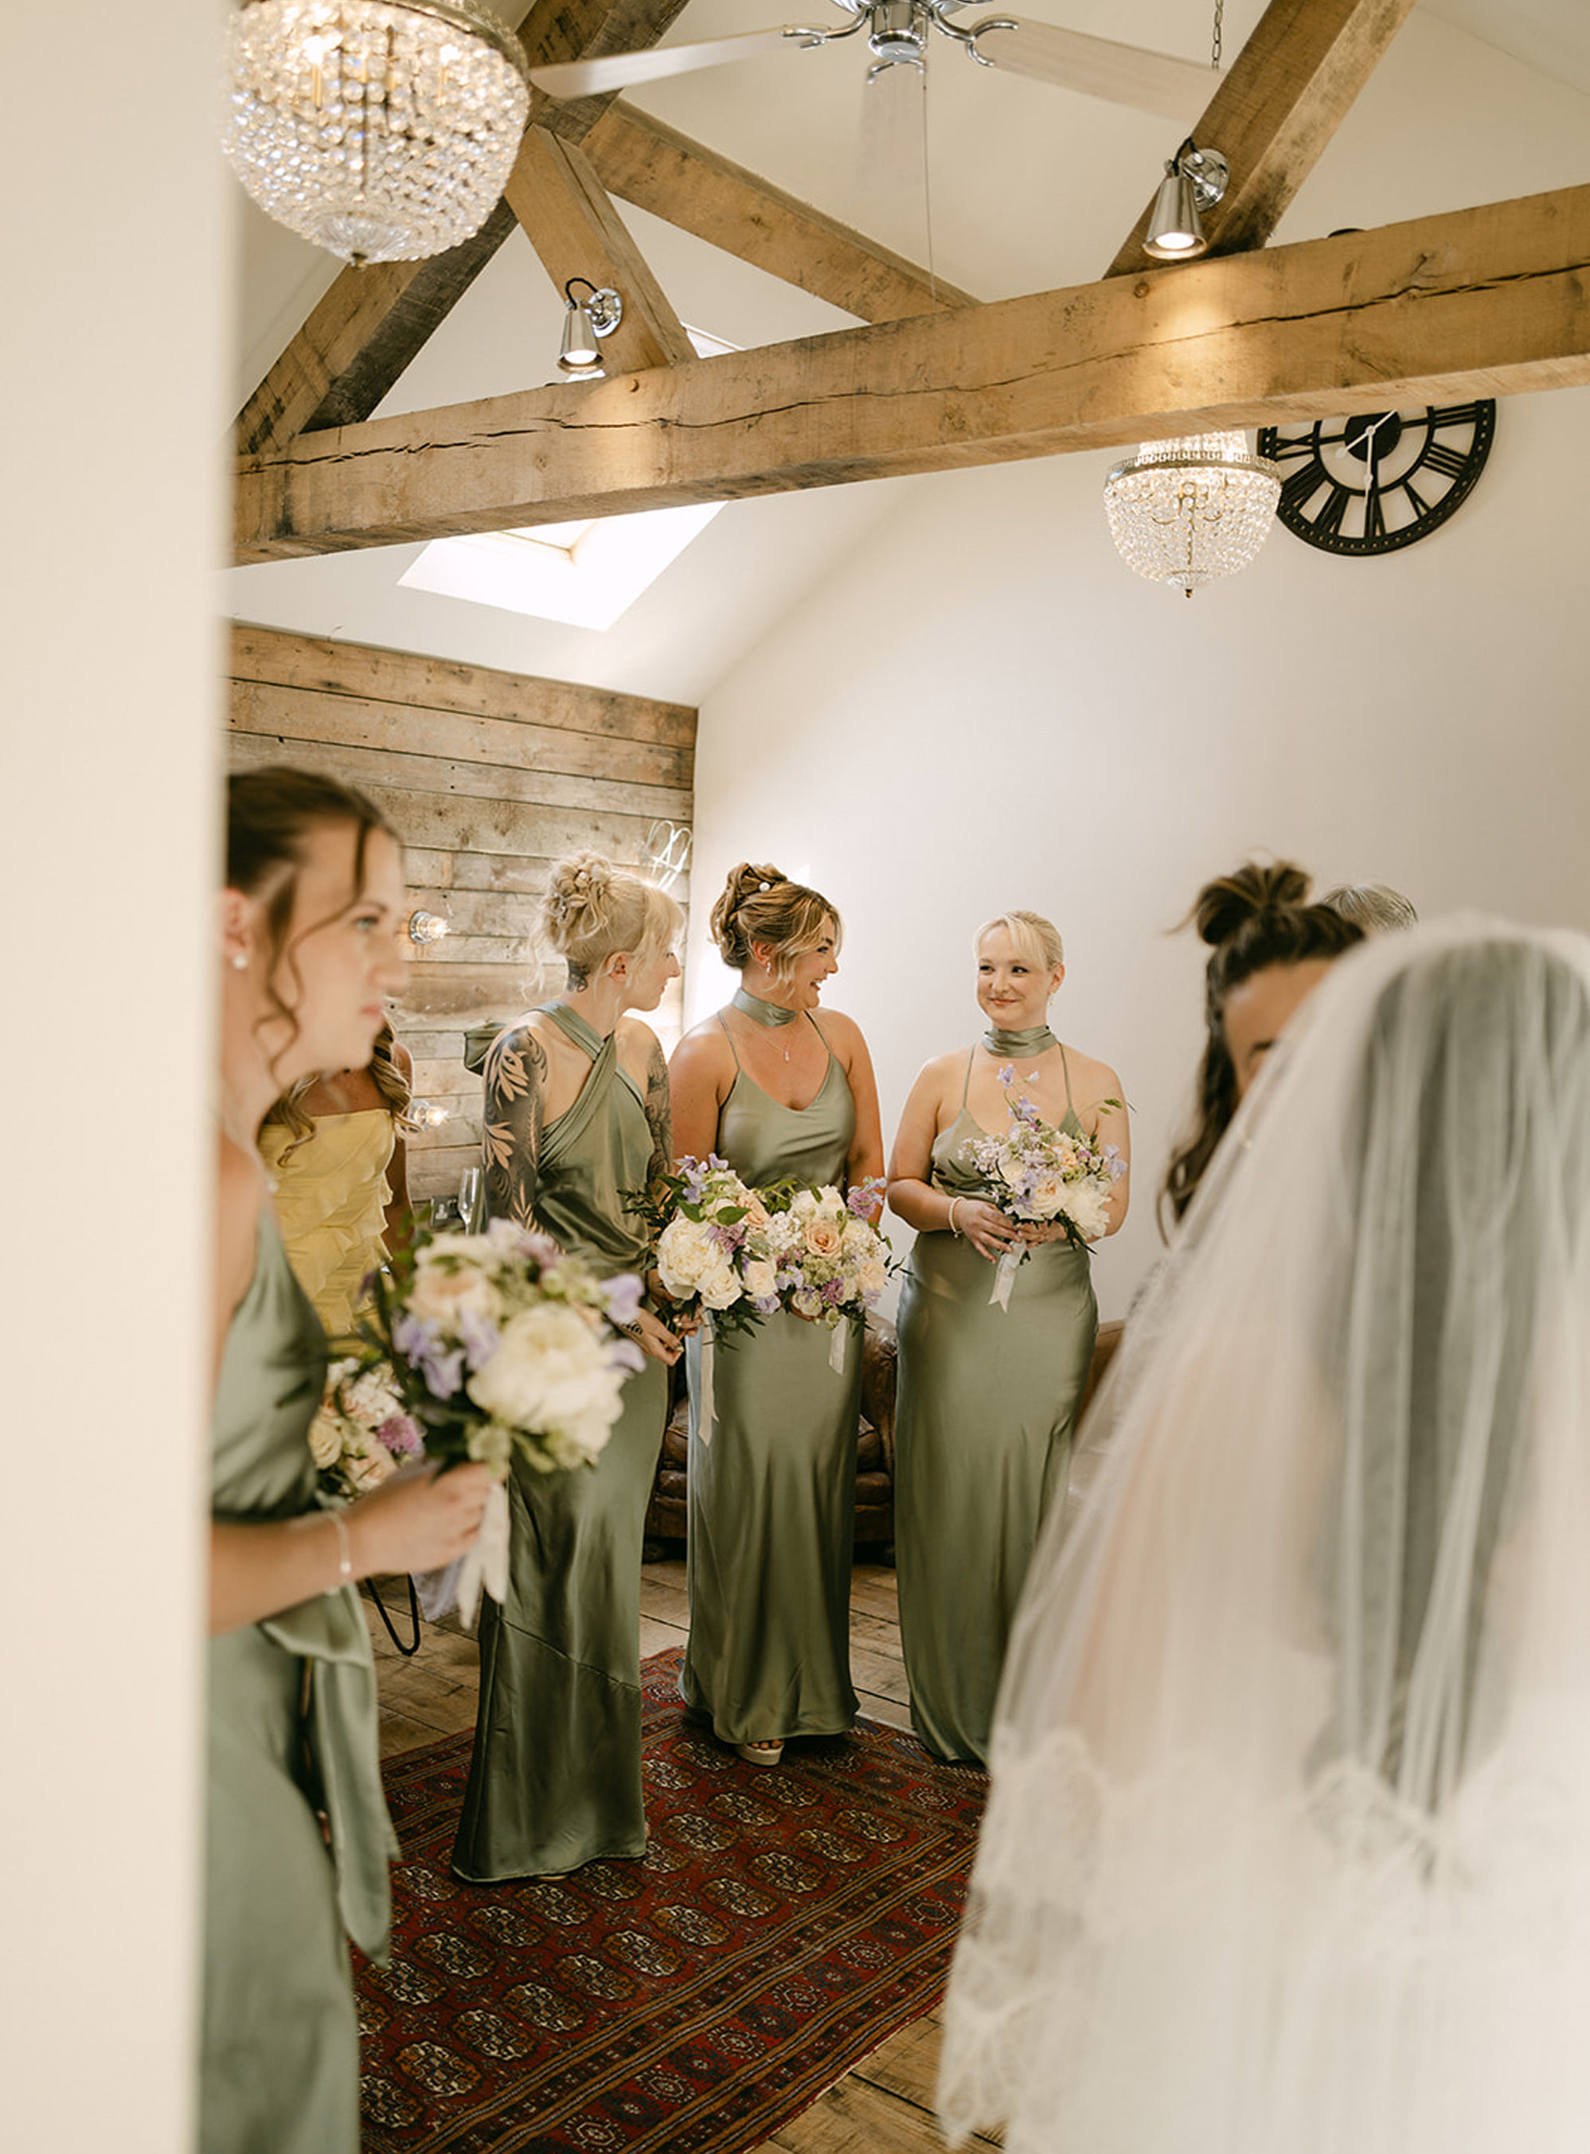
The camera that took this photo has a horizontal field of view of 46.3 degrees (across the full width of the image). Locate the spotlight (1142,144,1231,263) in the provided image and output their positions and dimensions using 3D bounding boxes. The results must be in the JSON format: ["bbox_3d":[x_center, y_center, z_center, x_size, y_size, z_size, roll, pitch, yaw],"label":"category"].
[{"bbox_3d":[0.579,-1.298,2.750,0.100,0.172,0.150,6,6,37],"label":"spotlight"}]

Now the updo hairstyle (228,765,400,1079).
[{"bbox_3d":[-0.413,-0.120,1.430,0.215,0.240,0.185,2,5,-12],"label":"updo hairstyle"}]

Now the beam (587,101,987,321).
[{"bbox_3d":[0.132,-1.897,4.376,0.150,0.110,1.820,-38,-20,32],"label":"beam"}]

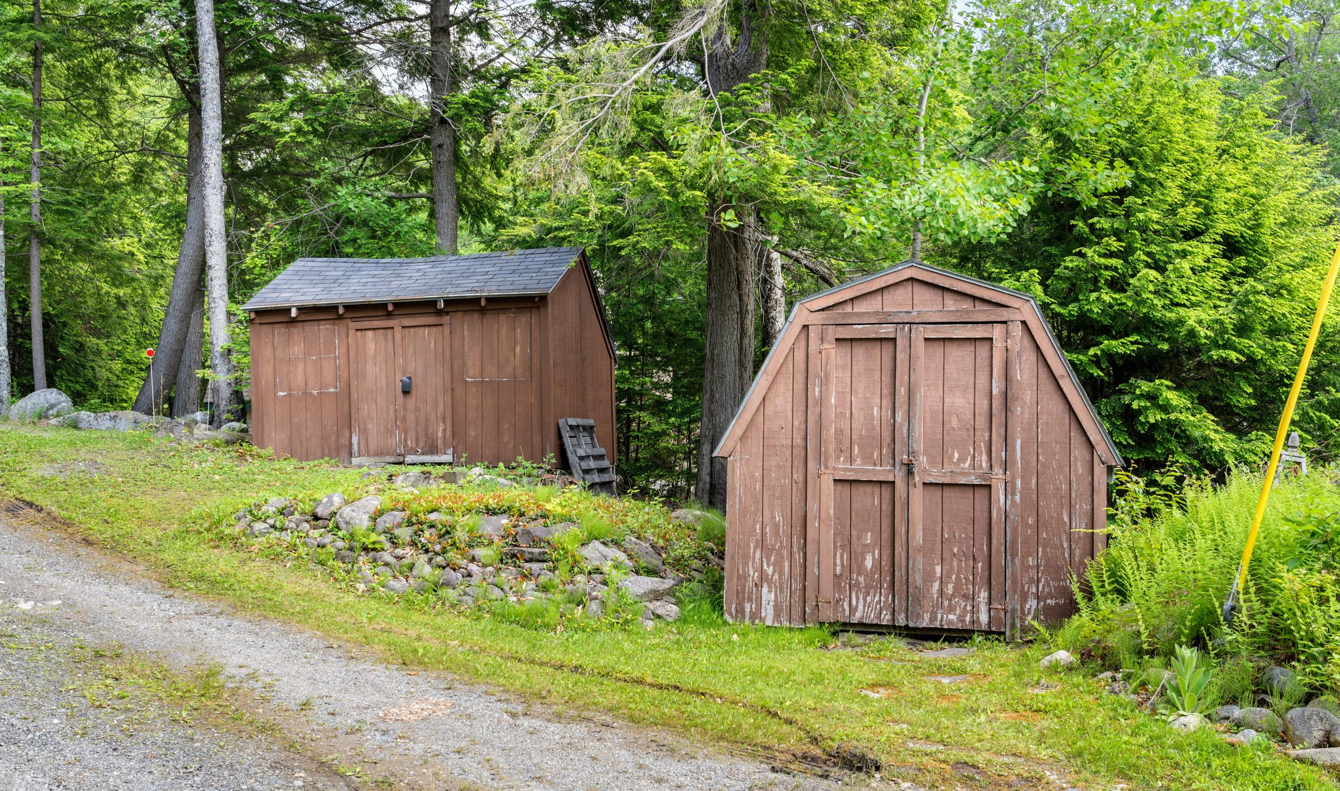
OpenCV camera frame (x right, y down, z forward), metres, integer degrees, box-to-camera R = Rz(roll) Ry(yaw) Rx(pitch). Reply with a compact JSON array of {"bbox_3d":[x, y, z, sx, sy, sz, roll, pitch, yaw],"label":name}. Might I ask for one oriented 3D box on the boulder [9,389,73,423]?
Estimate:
[{"bbox_3d":[-9.121,0.137,17.800,0.956,0.495,0.750,0,0,0],"label":"boulder"}]

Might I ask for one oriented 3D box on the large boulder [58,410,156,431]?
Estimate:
[{"bbox_3d":[-7.882,0.344,17.200,1.378,0.314,0.750,0,0,0],"label":"large boulder"}]

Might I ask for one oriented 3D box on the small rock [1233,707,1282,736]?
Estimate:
[{"bbox_3d":[2.928,1.626,6.117,0.240,0.150,0.190,0,-2,25],"label":"small rock"}]

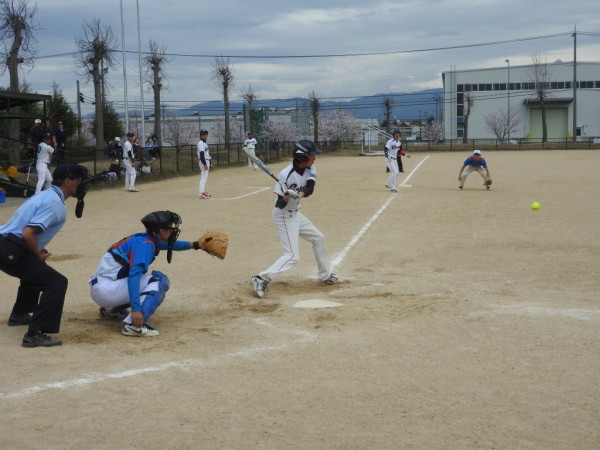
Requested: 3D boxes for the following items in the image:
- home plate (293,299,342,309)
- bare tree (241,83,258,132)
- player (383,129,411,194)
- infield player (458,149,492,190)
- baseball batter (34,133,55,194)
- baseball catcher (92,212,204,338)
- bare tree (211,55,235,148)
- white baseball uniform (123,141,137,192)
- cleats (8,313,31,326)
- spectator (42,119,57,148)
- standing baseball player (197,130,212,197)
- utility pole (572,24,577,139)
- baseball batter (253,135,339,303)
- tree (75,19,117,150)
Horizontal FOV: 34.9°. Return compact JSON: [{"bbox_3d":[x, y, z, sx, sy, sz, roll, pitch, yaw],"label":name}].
[{"bbox_3d":[0.117,0.770,9.060,0.432,0.030,0.432,-5,7,-35],"label":"home plate"},{"bbox_3d":[-4.022,-8.901,77.745,1.550,5.070,1.550,-1,6,0],"label":"bare tree"},{"bbox_3d":[2.534,-1.715,25.040,0.660,1.660,0.480,-3,6,-18],"label":"player"},{"bbox_3d":[4.525,-1.417,24.487,0.880,1.050,0.750,0,6,12],"label":"infield player"},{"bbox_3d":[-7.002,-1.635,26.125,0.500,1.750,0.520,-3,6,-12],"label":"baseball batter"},{"bbox_3d":[-1.342,0.377,8.484,1.082,1.000,0.850,-4,6,-23],"label":"baseball catcher"},{"bbox_3d":[-5.626,-9.226,71.644,1.900,7.090,1.900,-1,6,0],"label":"bare tree"},{"bbox_3d":[-4.977,-1.756,27.825,0.360,1.450,0.460,-1,6,0],"label":"white baseball uniform"},{"bbox_3d":[-2.433,0.821,8.451,0.290,0.115,0.110,-4,6,-23],"label":"cleats"},{"bbox_3d":[-8.523,-2.795,32.584,0.500,1.660,0.360,-3,6,-15],"label":"spectator"},{"bbox_3d":[-2.454,-1.571,24.421,0.360,1.740,0.480,1,6,26],"label":"standing baseball player"},{"bbox_3d":[25.846,-13.219,89.446,0.360,11.010,0.360,-1,6,0],"label":"utility pole"},{"bbox_3d":[-0.058,-0.090,9.963,1.120,1.570,0.620,-6,7,-38],"label":"baseball batter"},{"bbox_3d":[-10.594,-7.027,49.631,2.300,7.330,2.300,-1,6,0],"label":"tree"}]

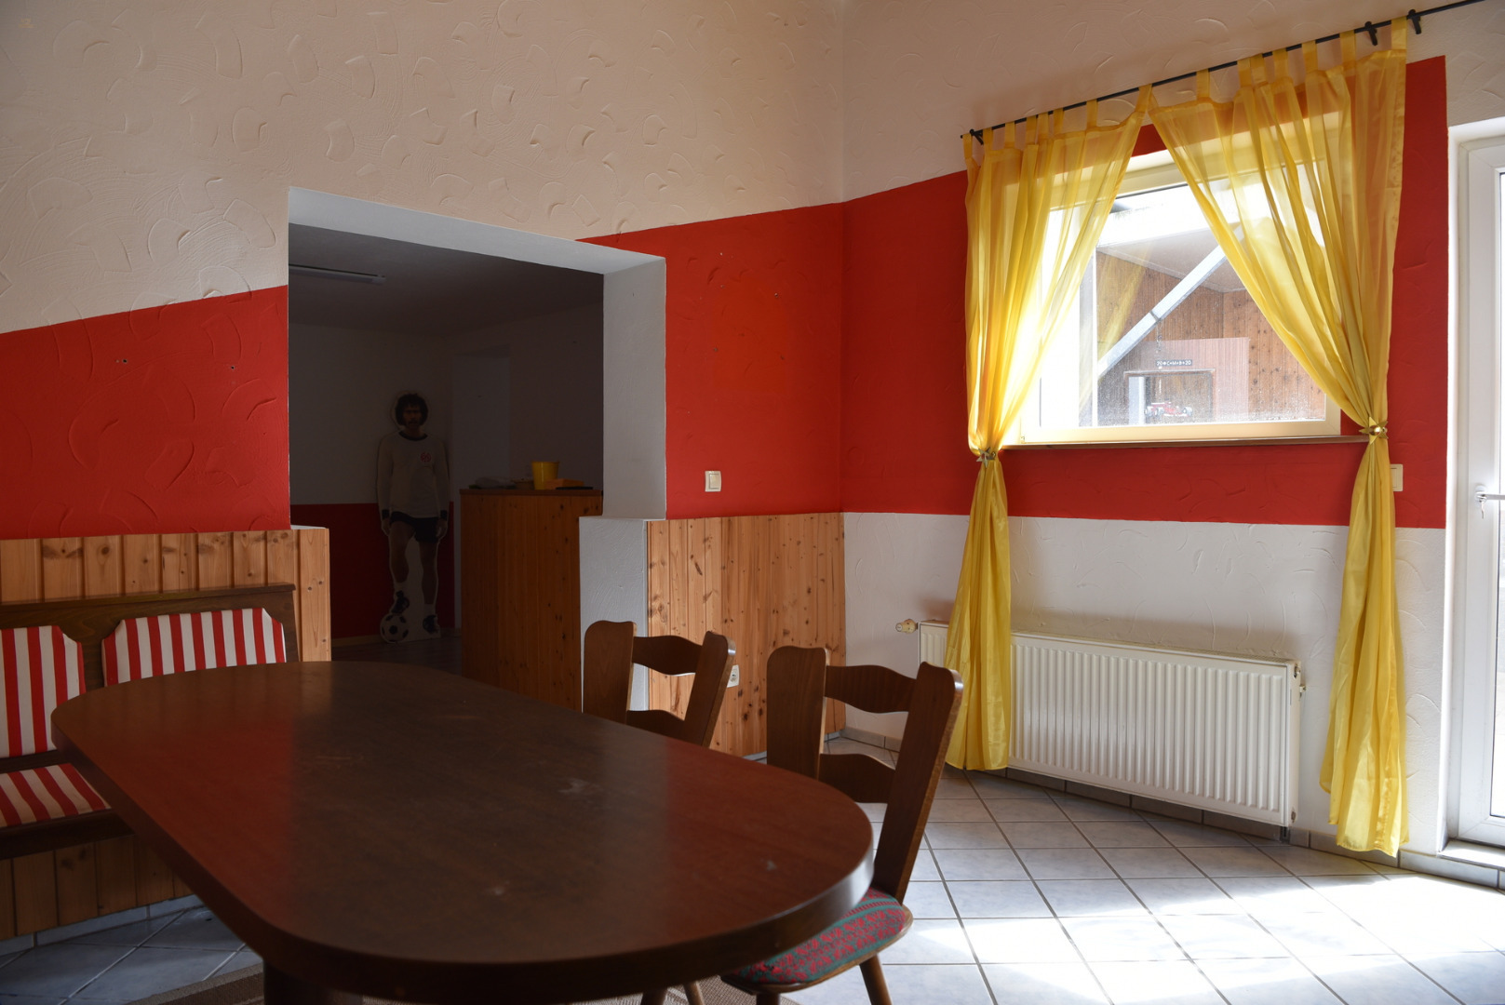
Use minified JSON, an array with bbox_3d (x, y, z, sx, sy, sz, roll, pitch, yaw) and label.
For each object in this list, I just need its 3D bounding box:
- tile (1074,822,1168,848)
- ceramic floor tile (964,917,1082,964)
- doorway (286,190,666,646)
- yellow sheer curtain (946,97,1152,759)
[{"bbox_3d":[1.200,1.079,3.261,0.250,0.010,0.250,0,1,2],"label":"tile"},{"bbox_3d":[0.666,1.091,2.500,0.247,0.010,0.244,-1,1,1],"label":"ceramic floor tile"},{"bbox_3d":[-0.929,0.096,3.434,1.346,1.980,0.400,-2,2,-44],"label":"doorway"},{"bbox_3d":[1.016,-0.173,3.552,0.160,2.348,0.781,-2,2,-44],"label":"yellow sheer curtain"}]

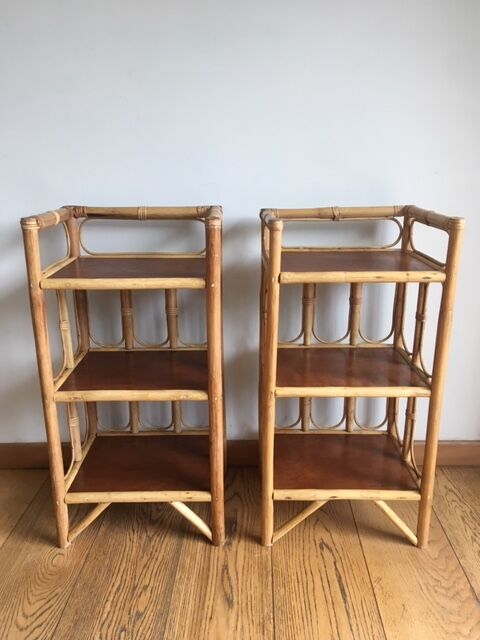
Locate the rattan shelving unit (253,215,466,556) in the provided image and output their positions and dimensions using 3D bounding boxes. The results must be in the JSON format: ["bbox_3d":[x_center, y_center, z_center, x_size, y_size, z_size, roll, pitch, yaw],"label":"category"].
[{"bbox_3d":[0.246,0.124,1.295,0.389,0.748,0.332,0,16,0],"label":"rattan shelving unit"}]

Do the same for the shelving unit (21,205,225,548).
[{"bbox_3d":[-0.232,0.124,1.292,0.391,0.752,0.328,0,16,-1],"label":"shelving unit"}]

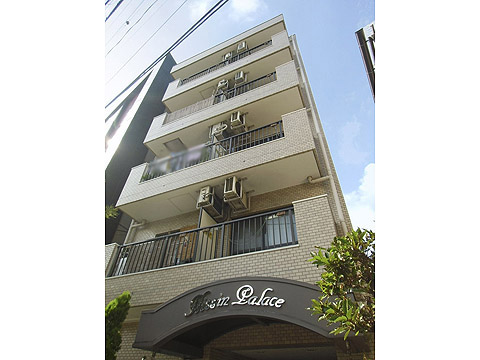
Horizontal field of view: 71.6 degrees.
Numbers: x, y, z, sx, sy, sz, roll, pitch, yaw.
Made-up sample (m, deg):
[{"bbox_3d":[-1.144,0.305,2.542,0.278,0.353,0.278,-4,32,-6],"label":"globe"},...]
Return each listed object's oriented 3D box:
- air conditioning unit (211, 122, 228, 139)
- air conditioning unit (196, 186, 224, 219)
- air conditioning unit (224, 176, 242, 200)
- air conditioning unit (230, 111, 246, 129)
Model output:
[{"bbox_3d":[-0.580,-1.447,10.700,0.280,0.510,0.700,-16,-45,22],"label":"air conditioning unit"},{"bbox_3d":[-0.761,0.635,8.943,0.280,0.500,0.760,-16,-45,22],"label":"air conditioning unit"},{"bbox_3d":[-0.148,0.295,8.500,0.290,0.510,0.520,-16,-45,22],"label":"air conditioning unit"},{"bbox_3d":[0.006,-1.677,10.357,0.290,0.510,0.690,-16,-45,22],"label":"air conditioning unit"}]

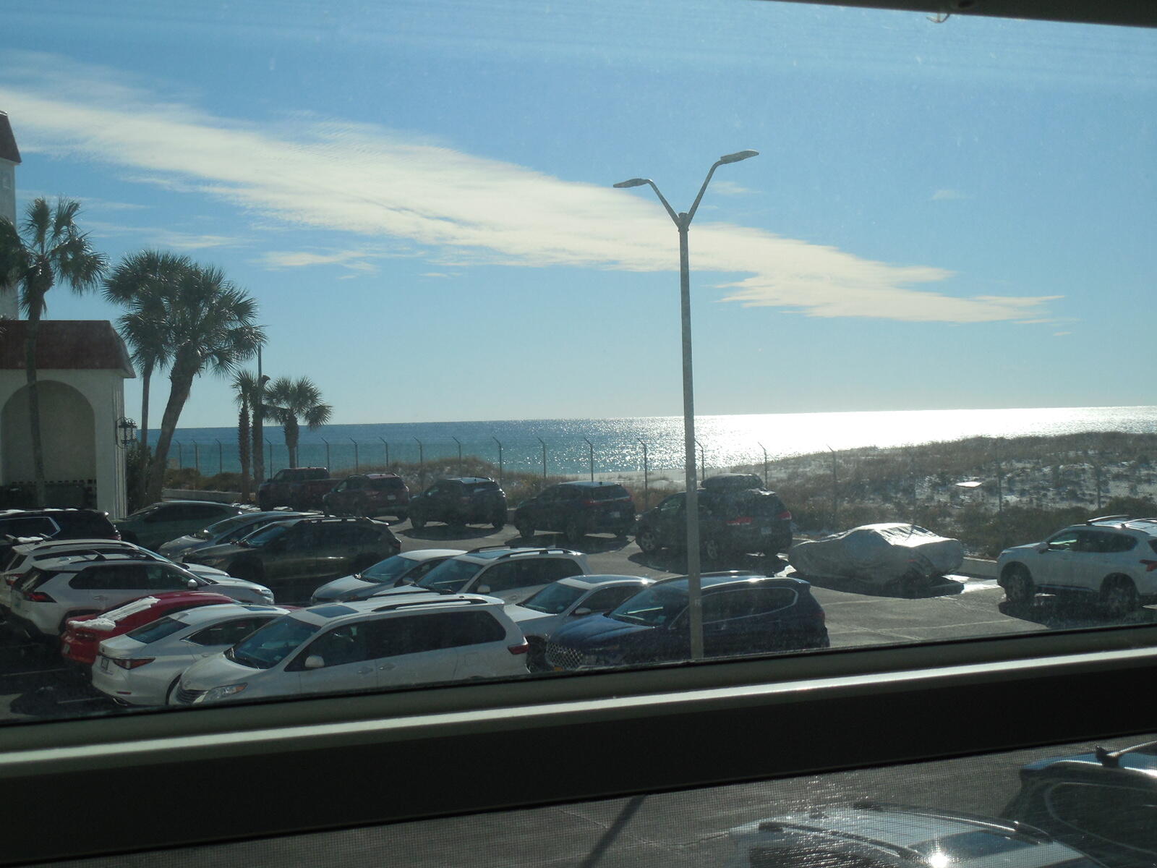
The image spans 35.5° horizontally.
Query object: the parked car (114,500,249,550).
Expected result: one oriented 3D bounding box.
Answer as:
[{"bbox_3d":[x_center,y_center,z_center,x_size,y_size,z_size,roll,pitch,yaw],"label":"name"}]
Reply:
[{"bbox_3d":[-11.042,2.620,48.224,4.650,1.660,1.870,-2,1,-33],"label":"parked car"}]

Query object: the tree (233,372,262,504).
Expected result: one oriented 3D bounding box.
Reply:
[{"bbox_3d":[-14.133,0.146,77.002,1.450,5.738,1.450,-1,1,-10],"label":"tree"}]

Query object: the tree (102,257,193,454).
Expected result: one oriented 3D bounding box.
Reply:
[{"bbox_3d":[-13.664,-1.263,57.988,3.100,9.244,3.000,-1,1,-13],"label":"tree"}]

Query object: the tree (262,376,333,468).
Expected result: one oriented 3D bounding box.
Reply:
[{"bbox_3d":[-11.663,0.269,75.003,2.950,5.314,2.900,-1,1,-9],"label":"tree"}]

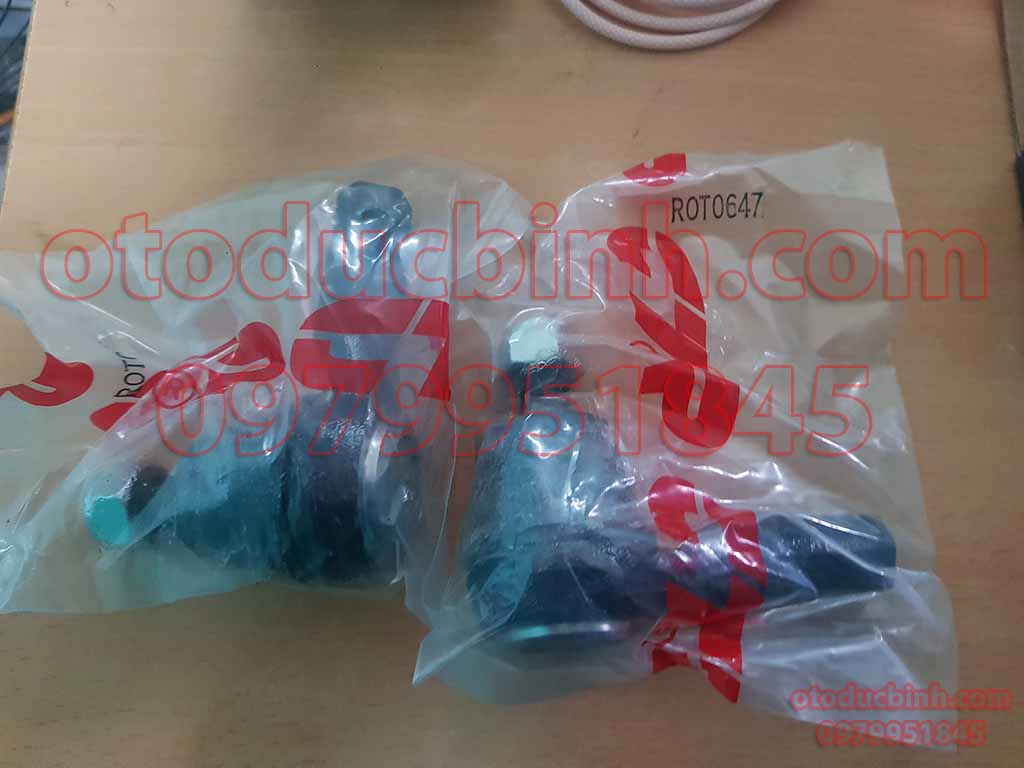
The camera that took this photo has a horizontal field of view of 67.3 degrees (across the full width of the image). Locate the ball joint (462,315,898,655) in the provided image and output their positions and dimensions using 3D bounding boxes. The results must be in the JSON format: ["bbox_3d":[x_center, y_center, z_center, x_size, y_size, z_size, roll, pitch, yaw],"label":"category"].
[{"bbox_3d":[0.043,0.023,0.202,0.113,0.046,0.087,-6,97,-3],"label":"ball joint"}]

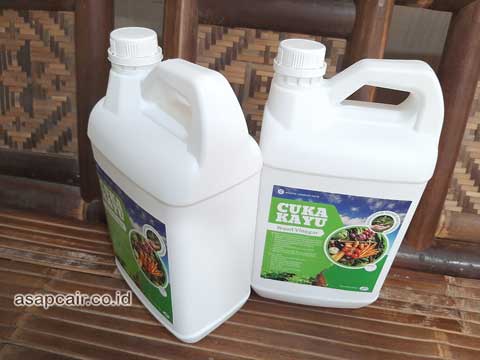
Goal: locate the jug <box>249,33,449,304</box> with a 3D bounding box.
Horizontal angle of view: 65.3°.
[{"bbox_3d":[0.108,0.003,0.450,0.191,0.311,0.129,6,33,4],"label":"jug"}]

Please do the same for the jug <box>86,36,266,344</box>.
[{"bbox_3d":[-0.073,0.009,0.424,0.129,0.311,0.191,-26,43,-36],"label":"jug"}]

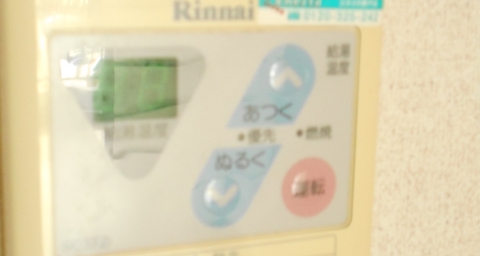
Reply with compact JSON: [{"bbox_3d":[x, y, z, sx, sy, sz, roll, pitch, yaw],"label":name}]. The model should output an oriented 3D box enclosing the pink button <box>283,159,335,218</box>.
[{"bbox_3d":[0.023,0.020,0.269,0.020,0.020,0.003,-4,13,-22],"label":"pink button"}]

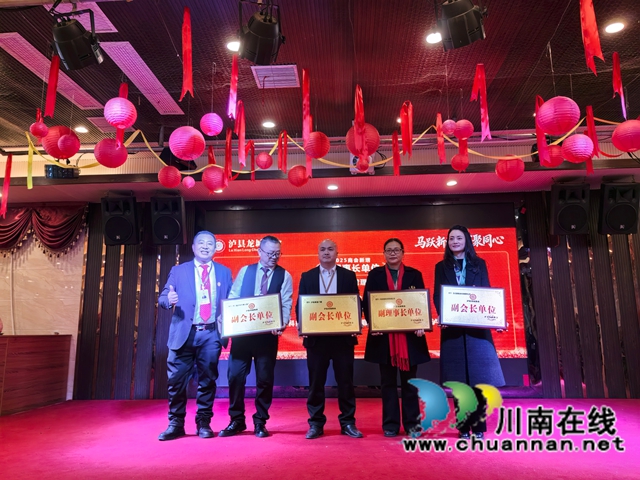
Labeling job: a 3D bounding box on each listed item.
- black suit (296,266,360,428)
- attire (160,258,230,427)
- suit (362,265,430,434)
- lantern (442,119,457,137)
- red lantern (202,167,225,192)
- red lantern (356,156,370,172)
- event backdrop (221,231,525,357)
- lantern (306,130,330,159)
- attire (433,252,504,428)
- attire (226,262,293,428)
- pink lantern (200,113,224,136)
[{"bbox_3d":[0.077,0.887,4.244,0.550,1.374,0.340,-1,-10,3],"label":"black suit"},{"bbox_3d":[-1.048,0.874,4.307,0.610,1.440,0.370,0,-11,-4],"label":"attire"},{"bbox_3d":[0.636,0.880,4.171,0.540,1.372,0.360,-2,-11,7],"label":"suit"},{"bbox_3d":[1.136,-0.990,4.380,0.122,0.122,0.122,-1,-11,3],"label":"lantern"},{"bbox_3d":[-0.931,-0.539,4.400,0.205,0.205,0.205,-1,-10,3],"label":"red lantern"},{"bbox_3d":[0.428,-0.739,4.950,0.122,0.122,0.122,-1,-11,3],"label":"red lantern"},{"bbox_3d":[0.541,0.724,6.674,4.206,1.700,0.100,-1,-10,3],"label":"event backdrop"},{"bbox_3d":[-0.020,-0.926,4.880,0.250,0.250,0.250,-1,-11,3],"label":"lantern"},{"bbox_3d":[1.208,0.834,4.102,0.560,1.424,0.370,-3,-12,11],"label":"attire"},{"bbox_3d":[-0.504,0.901,4.349,0.570,1.420,0.380,0,-11,-2],"label":"attire"},{"bbox_3d":[-0.933,-0.997,4.320,0.200,0.200,0.200,-1,-11,3],"label":"pink lantern"}]

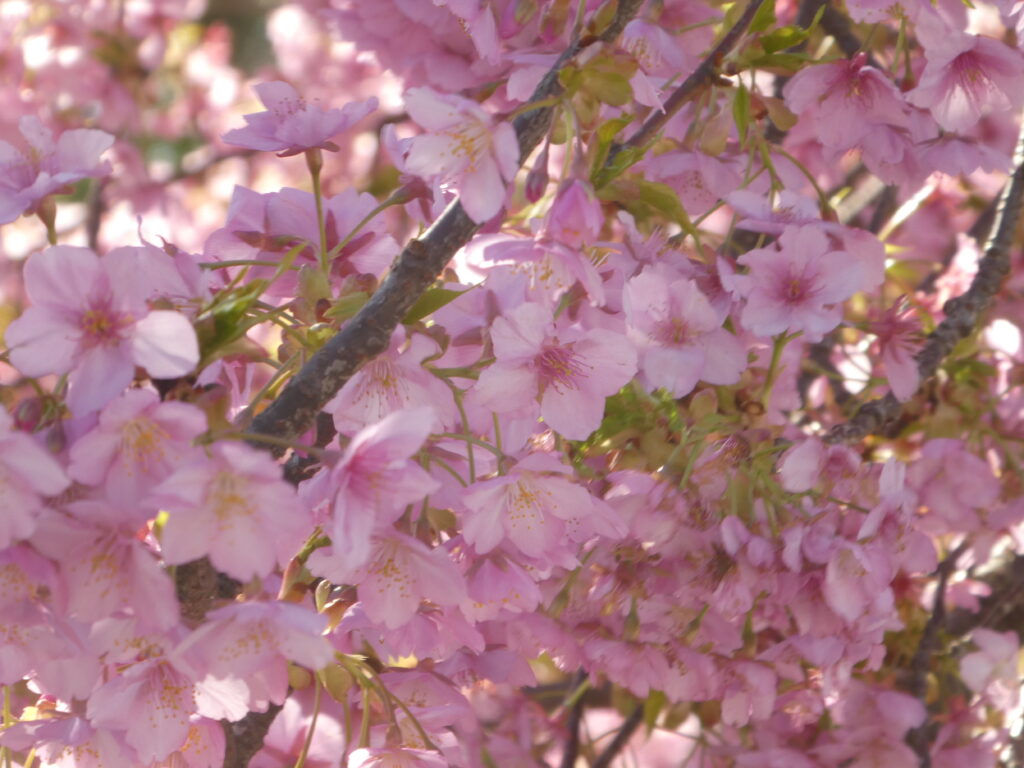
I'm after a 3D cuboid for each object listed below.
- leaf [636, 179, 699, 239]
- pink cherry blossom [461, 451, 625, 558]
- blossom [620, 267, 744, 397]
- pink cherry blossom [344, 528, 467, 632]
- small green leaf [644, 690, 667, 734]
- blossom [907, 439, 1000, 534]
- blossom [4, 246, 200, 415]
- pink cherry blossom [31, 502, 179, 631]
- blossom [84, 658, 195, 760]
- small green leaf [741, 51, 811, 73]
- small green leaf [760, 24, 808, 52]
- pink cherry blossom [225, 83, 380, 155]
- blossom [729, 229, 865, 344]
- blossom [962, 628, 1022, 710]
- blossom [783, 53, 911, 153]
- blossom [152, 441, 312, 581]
[{"bbox_3d":[0.038,-0.042,1.530,0.010,0.021,0.006,-24,-27,-56],"label":"leaf"},{"bbox_3d":[0.007,0.029,1.500,0.037,0.024,0.018,0,33,3],"label":"pink cherry blossom"},{"bbox_3d":[0.044,-0.013,1.600,0.031,0.033,0.017,0,3,0],"label":"blossom"},{"bbox_3d":[-0.025,0.045,1.470,0.030,0.023,0.018,0,33,-3],"label":"pink cherry blossom"},{"bbox_3d":[0.039,0.089,1.720,0.006,0.013,0.004,0,-12,0],"label":"small green leaf"},{"bbox_3d":[0.116,0.027,1.660,0.025,0.025,0.015,0,15,6],"label":"blossom"},{"bbox_3d":[-0.092,-0.012,1.420,0.044,0.038,0.017,0,0,-2],"label":"blossom"},{"bbox_3d":[-0.091,0.041,1.420,0.033,0.030,0.020,0,30,0],"label":"pink cherry blossom"},{"bbox_3d":[-0.084,0.074,1.440,0.029,0.020,0.027,-2,-52,9],"label":"blossom"},{"bbox_3d":[0.065,-0.080,1.570,0.017,0.007,0.004,3,-53,11],"label":"small green leaf"},{"bbox_3d":[0.068,-0.086,1.580,0.013,0.008,0.005,-14,-55,11],"label":"small green leaf"},{"bbox_3d":[-0.050,-0.063,1.500,0.036,0.016,0.031,-10,0,0],"label":"pink cherry blossom"},{"bbox_3d":[0.073,-0.026,1.620,0.034,0.031,0.016,0,0,0],"label":"blossom"},{"bbox_3d":[0.132,0.079,1.750,0.019,0.023,0.016,0,18,18],"label":"blossom"},{"bbox_3d":[0.088,-0.074,1.660,0.034,0.020,0.029,0,-49,0],"label":"blossom"},{"bbox_3d":[-0.062,0.028,1.400,0.035,0.031,0.019,0,27,0],"label":"blossom"}]

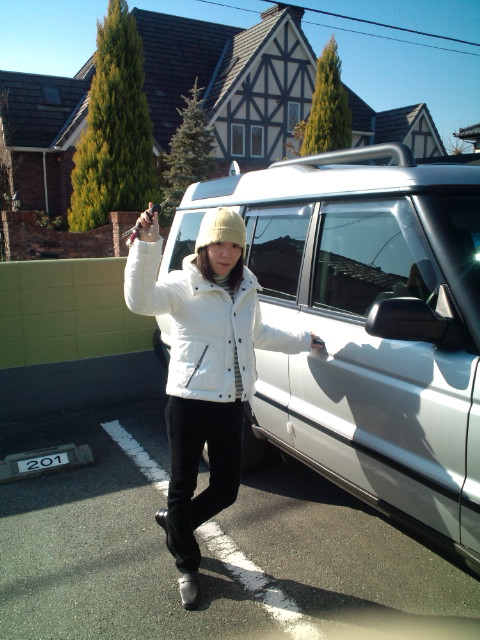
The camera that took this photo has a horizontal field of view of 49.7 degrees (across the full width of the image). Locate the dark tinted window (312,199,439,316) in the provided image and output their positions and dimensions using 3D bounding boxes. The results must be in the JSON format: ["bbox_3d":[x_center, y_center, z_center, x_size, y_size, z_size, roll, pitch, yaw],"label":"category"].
[{"bbox_3d":[0.511,-0.232,2.018,0.060,0.460,0.670,1,8,-31],"label":"dark tinted window"}]

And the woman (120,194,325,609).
[{"bbox_3d":[-0.049,0.340,2.124,0.840,1.590,0.500,-4,11,-20],"label":"woman"}]

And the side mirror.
[{"bbox_3d":[0.554,0.003,1.692,0.260,0.155,0.160,-6,12,-30],"label":"side mirror"}]

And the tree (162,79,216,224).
[{"bbox_3d":[-1.186,-3.272,12.112,1.500,4.450,1.500,0,10,0],"label":"tree"}]

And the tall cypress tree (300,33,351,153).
[{"bbox_3d":[2.372,-4.420,13.939,1.700,6.050,1.700,0,10,0],"label":"tall cypress tree"}]

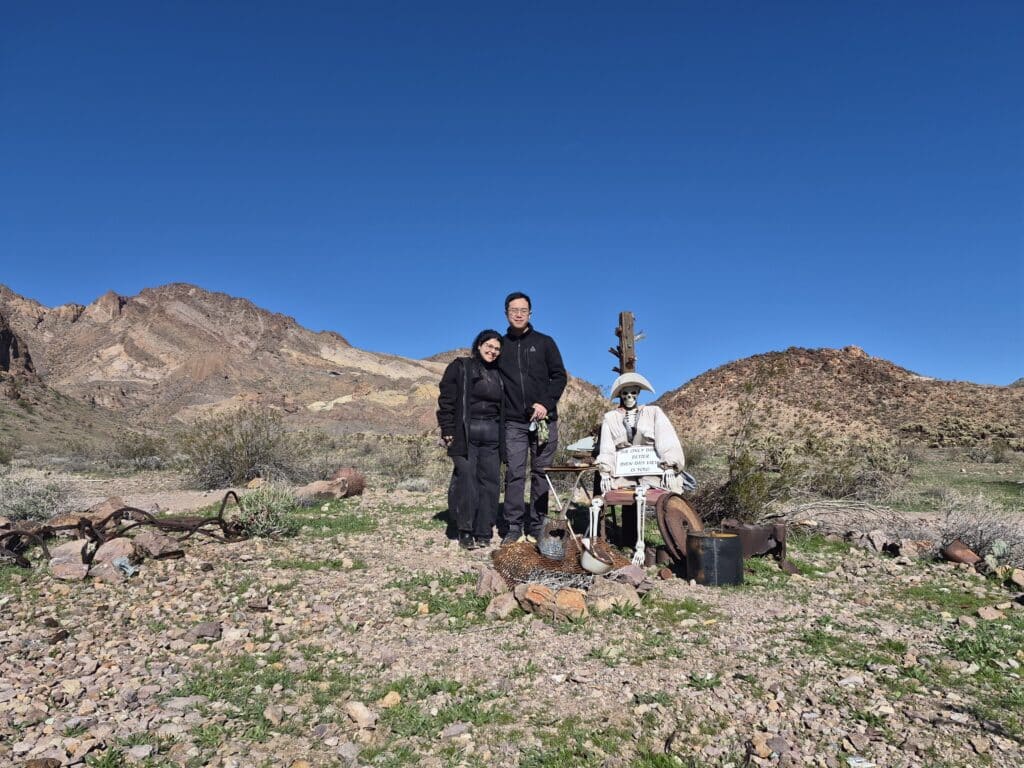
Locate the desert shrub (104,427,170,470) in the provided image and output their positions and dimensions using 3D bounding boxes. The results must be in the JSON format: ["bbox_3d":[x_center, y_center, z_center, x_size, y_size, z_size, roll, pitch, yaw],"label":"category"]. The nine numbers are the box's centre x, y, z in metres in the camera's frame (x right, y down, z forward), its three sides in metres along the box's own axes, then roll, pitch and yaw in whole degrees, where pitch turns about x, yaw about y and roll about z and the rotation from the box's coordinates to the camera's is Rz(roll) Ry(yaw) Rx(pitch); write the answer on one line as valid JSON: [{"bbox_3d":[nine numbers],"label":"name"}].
[{"bbox_3d":[-8.830,1.540,16.000,1.450,1.000,1.400,2,-4,-29],"label":"desert shrub"}]

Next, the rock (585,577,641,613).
[{"bbox_3d":[0.495,1.036,3.350,0.275,0.160,0.200,-1,-4,8],"label":"rock"}]

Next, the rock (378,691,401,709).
[{"bbox_3d":[-0.358,0.923,1.990,0.063,0.040,0.052,1,-4,-10],"label":"rock"}]

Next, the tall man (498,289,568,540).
[{"bbox_3d":[0.136,0.244,4.750,0.520,1.780,0.350,-1,-4,7],"label":"tall man"}]

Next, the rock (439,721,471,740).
[{"bbox_3d":[-0.149,0.917,1.800,0.078,0.035,0.060,0,-4,-5],"label":"rock"}]

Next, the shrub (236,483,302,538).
[{"bbox_3d":[-1.879,0.984,5.250,0.480,0.400,0.440,1,-5,-20],"label":"shrub"}]

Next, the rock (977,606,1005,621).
[{"bbox_3d":[2.145,1.029,3.050,0.125,0.055,0.090,-4,-5,35],"label":"rock"}]

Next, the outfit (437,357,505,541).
[{"bbox_3d":[-0.288,0.447,4.720,0.460,1.260,0.330,1,-4,-9],"label":"outfit"}]

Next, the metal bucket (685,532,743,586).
[{"bbox_3d":[1.152,0.995,3.870,0.320,0.275,0.320,-2,-4,17],"label":"metal bucket"}]

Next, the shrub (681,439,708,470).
[{"bbox_3d":[3.449,1.347,13.000,0.650,0.630,0.600,-2,-4,15],"label":"shrub"}]

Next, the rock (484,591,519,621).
[{"bbox_3d":[-0.046,0.965,2.950,0.145,0.100,0.120,0,-4,-1],"label":"rock"}]

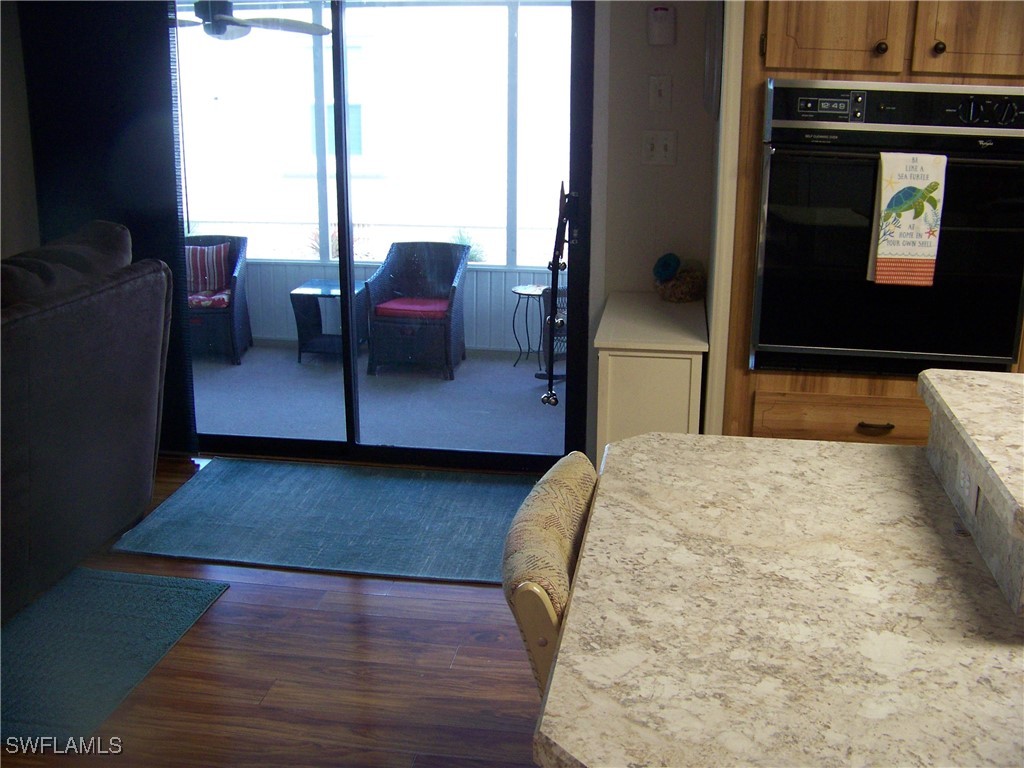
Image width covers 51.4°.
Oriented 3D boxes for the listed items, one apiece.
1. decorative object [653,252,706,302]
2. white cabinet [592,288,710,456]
[{"bbox_3d":[0.564,-0.362,3.588,0.179,0.168,0.165,3,17,9],"label":"decorative object"},{"bbox_3d":[0.451,0.137,3.489,0.324,0.732,0.690,3,17,9],"label":"white cabinet"}]

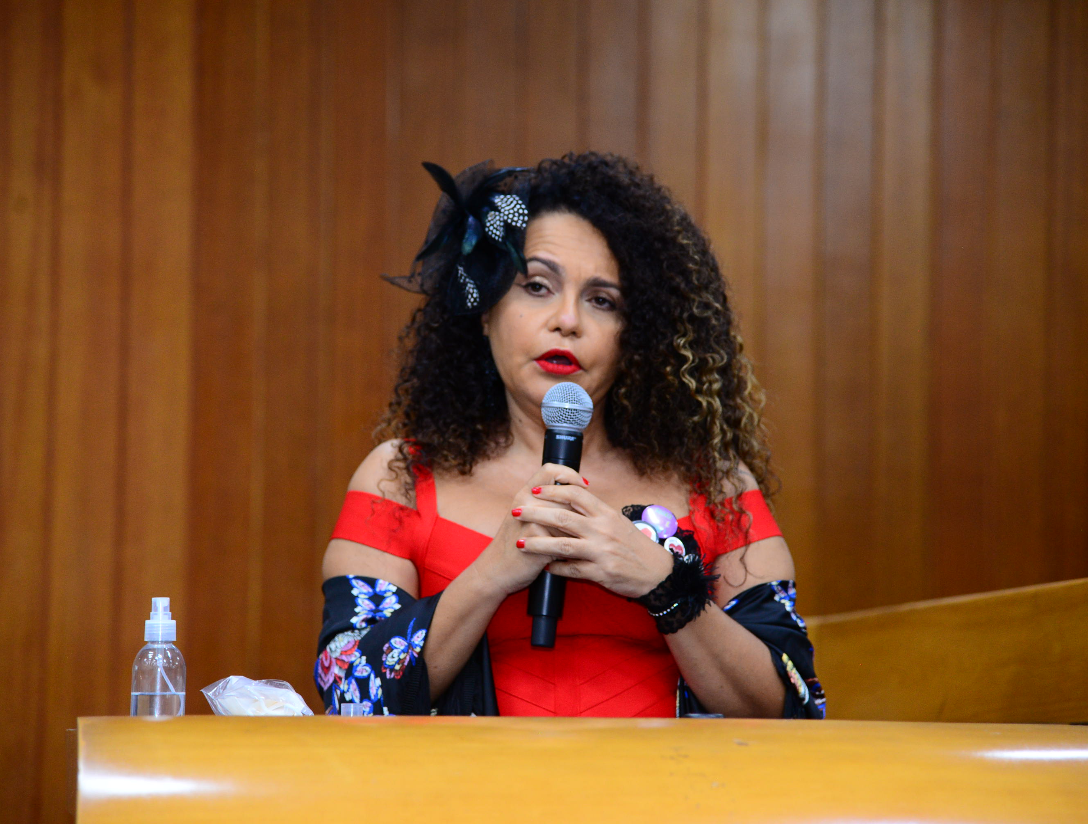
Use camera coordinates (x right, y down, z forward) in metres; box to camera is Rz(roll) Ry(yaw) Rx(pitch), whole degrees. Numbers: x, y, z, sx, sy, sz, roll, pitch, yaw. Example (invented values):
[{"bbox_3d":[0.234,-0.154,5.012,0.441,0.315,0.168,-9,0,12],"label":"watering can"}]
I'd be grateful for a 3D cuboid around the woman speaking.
[{"bbox_3d":[0.013,0.569,4.053,0.510,1.650,0.430,1,-1,3],"label":"woman speaking"}]

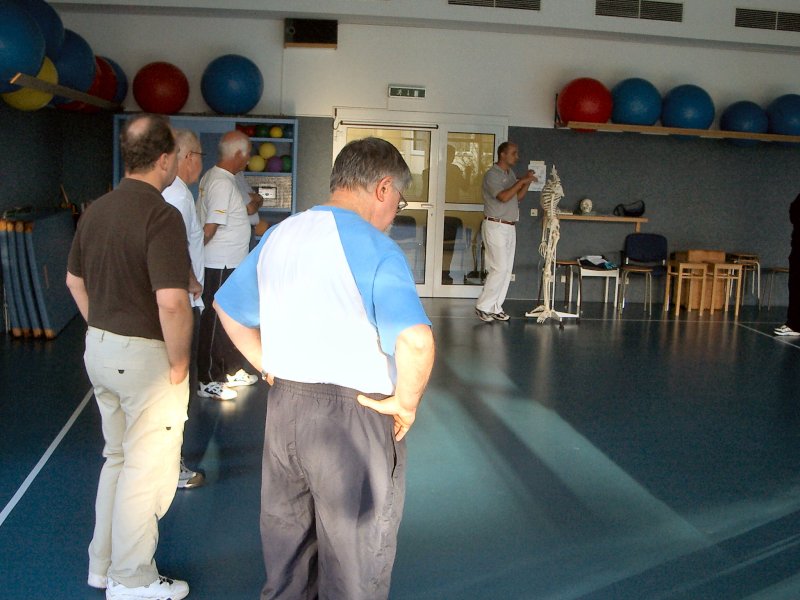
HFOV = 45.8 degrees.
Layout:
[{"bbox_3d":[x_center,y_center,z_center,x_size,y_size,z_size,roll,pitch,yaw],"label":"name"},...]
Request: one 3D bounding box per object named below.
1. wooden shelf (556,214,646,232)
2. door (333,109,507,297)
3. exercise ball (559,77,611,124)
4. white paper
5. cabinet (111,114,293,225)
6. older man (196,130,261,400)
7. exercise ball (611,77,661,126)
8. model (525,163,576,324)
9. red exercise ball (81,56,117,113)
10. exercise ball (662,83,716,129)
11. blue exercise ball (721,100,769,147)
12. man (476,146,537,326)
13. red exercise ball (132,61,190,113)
[{"bbox_3d":[2.230,-0.876,10.926,1.194,0.190,0.300,1,10,-8],"label":"wooden shelf"},{"bbox_3d":[0.213,-1.061,10.742,1.958,2.102,0.100,1,10,-8],"label":"door"},{"bbox_3d":[2.068,-2.173,10.587,0.599,0.599,0.599,2,8,0],"label":"exercise ball"},{"bbox_3d":[1.583,-1.418,10.886,0.210,0.353,0.010,1,10,-8],"label":"white paper"},{"bbox_3d":[-2.078,-0.997,10.241,1.906,1.941,0.450,1,10,-8],"label":"cabinet"},{"bbox_3d":[-1.117,-0.236,6.147,0.420,1.710,0.520,-1,9,-21],"label":"older man"},{"bbox_3d":[2.632,-2.175,10.590,0.570,0.570,0.570,2,10,0],"label":"exercise ball"},{"bbox_3d":[1.572,-0.569,9.700,0.500,1.597,0.500,-3,11,-28],"label":"model"},{"bbox_3d":[-3.137,-2.165,9.497,0.585,0.585,0.585,1,9,-9],"label":"red exercise ball"},{"bbox_3d":[3.269,-2.127,10.775,0.600,0.600,0.600,2,8,0],"label":"exercise ball"},{"bbox_3d":[3.969,-2.024,10.933,0.528,0.528,0.528,2,8,0],"label":"blue exercise ball"},{"bbox_3d":[1.068,-0.681,9.518,0.580,1.790,0.520,7,10,29],"label":"man"},{"bbox_3d":[-2.494,-2.200,9.912,0.567,0.567,0.567,1,9,-9],"label":"red exercise ball"}]

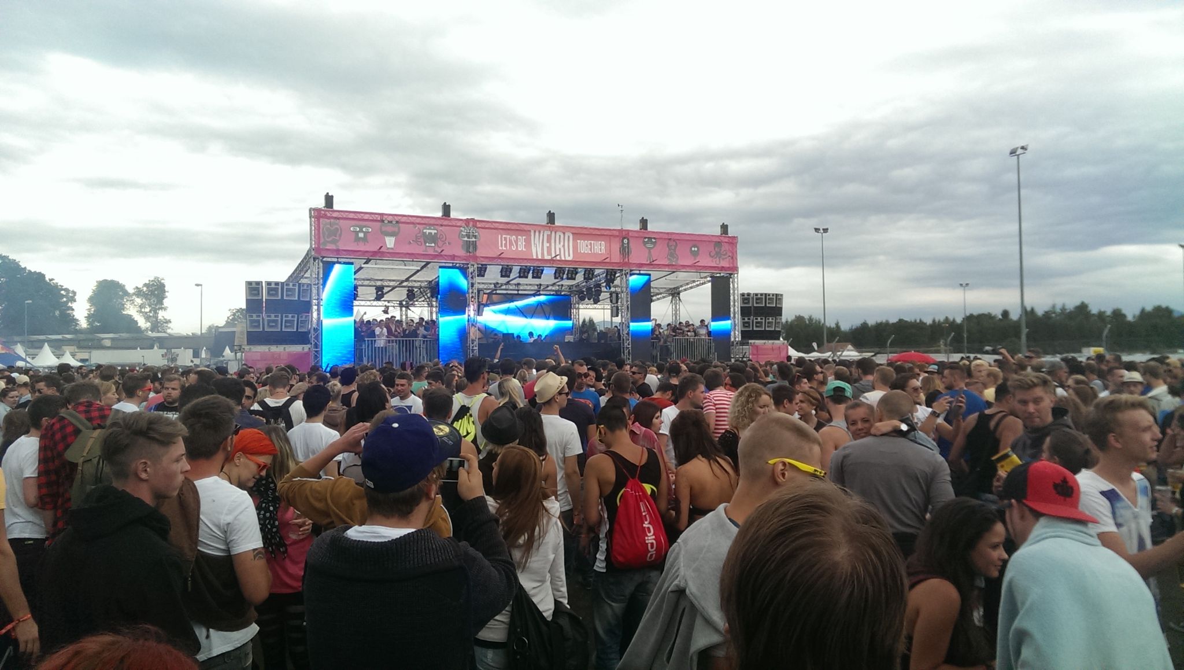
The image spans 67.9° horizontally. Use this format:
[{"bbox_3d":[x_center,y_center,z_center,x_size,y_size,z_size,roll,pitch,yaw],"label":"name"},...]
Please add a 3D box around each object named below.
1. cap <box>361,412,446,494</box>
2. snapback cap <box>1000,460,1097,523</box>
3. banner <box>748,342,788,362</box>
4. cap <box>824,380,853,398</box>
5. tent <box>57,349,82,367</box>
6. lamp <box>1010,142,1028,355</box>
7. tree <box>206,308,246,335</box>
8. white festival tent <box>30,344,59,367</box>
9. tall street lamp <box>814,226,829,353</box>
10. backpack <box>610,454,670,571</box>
[{"bbox_3d":[-0.452,0.288,2.198,0.175,0.150,0.265,-2,15,35],"label":"cap"},{"bbox_3d":[1.238,0.428,2.371,0.175,0.145,0.265,0,18,-25],"label":"snapback cap"},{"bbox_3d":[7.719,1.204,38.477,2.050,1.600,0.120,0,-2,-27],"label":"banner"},{"bbox_3d":[1.651,0.366,5.884,0.175,0.140,0.265,-1,-2,16],"label":"cap"},{"bbox_3d":[-70.297,4.095,117.942,4.400,4.102,4.400,0,-2,-30],"label":"tent"},{"bbox_3d":[25.900,-4.219,52.994,1.300,14.530,0.700,-1,-2,-6],"label":"lamp"},{"bbox_3d":[-61.334,1.142,149.835,9.000,11.583,9.000,-1,-2,0],"label":"tree"},{"bbox_3d":[-71.284,3.609,114.930,4.500,4.926,4.500,0,-2,-30],"label":"white festival tent"},{"bbox_3d":[22.595,-3.242,85.594,1.350,14.515,0.700,-1,-2,-6],"label":"tall street lamp"},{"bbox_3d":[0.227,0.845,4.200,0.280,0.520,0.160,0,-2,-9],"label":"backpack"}]

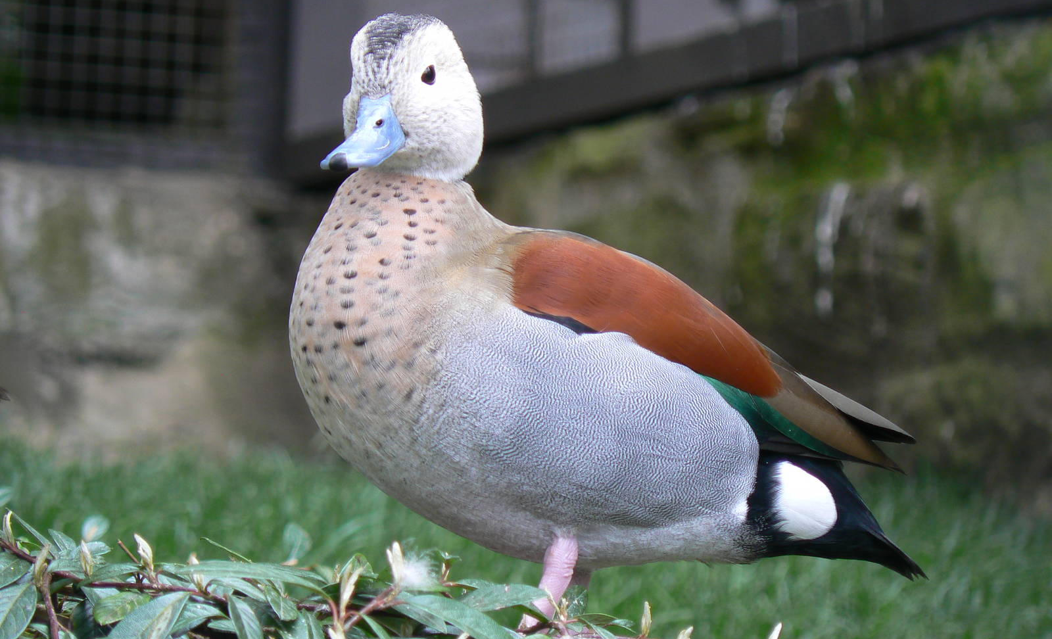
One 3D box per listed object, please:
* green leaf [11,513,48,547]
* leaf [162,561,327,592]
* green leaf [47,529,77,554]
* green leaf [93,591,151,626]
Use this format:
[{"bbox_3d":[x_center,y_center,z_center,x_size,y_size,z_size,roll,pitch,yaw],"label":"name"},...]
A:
[{"bbox_3d":[-0.182,0.077,2.640,0.004,0.022,0.010,-33,35,20],"label":"green leaf"},{"bbox_3d":[-0.093,0.086,2.400,0.054,0.007,0.015,5,25,-3],"label":"leaf"},{"bbox_3d":[-0.156,0.075,2.420,0.008,0.015,0.004,-39,-14,-34],"label":"green leaf"},{"bbox_3d":[-0.147,0.105,2.630,0.024,0.004,0.012,-21,49,-20],"label":"green leaf"}]

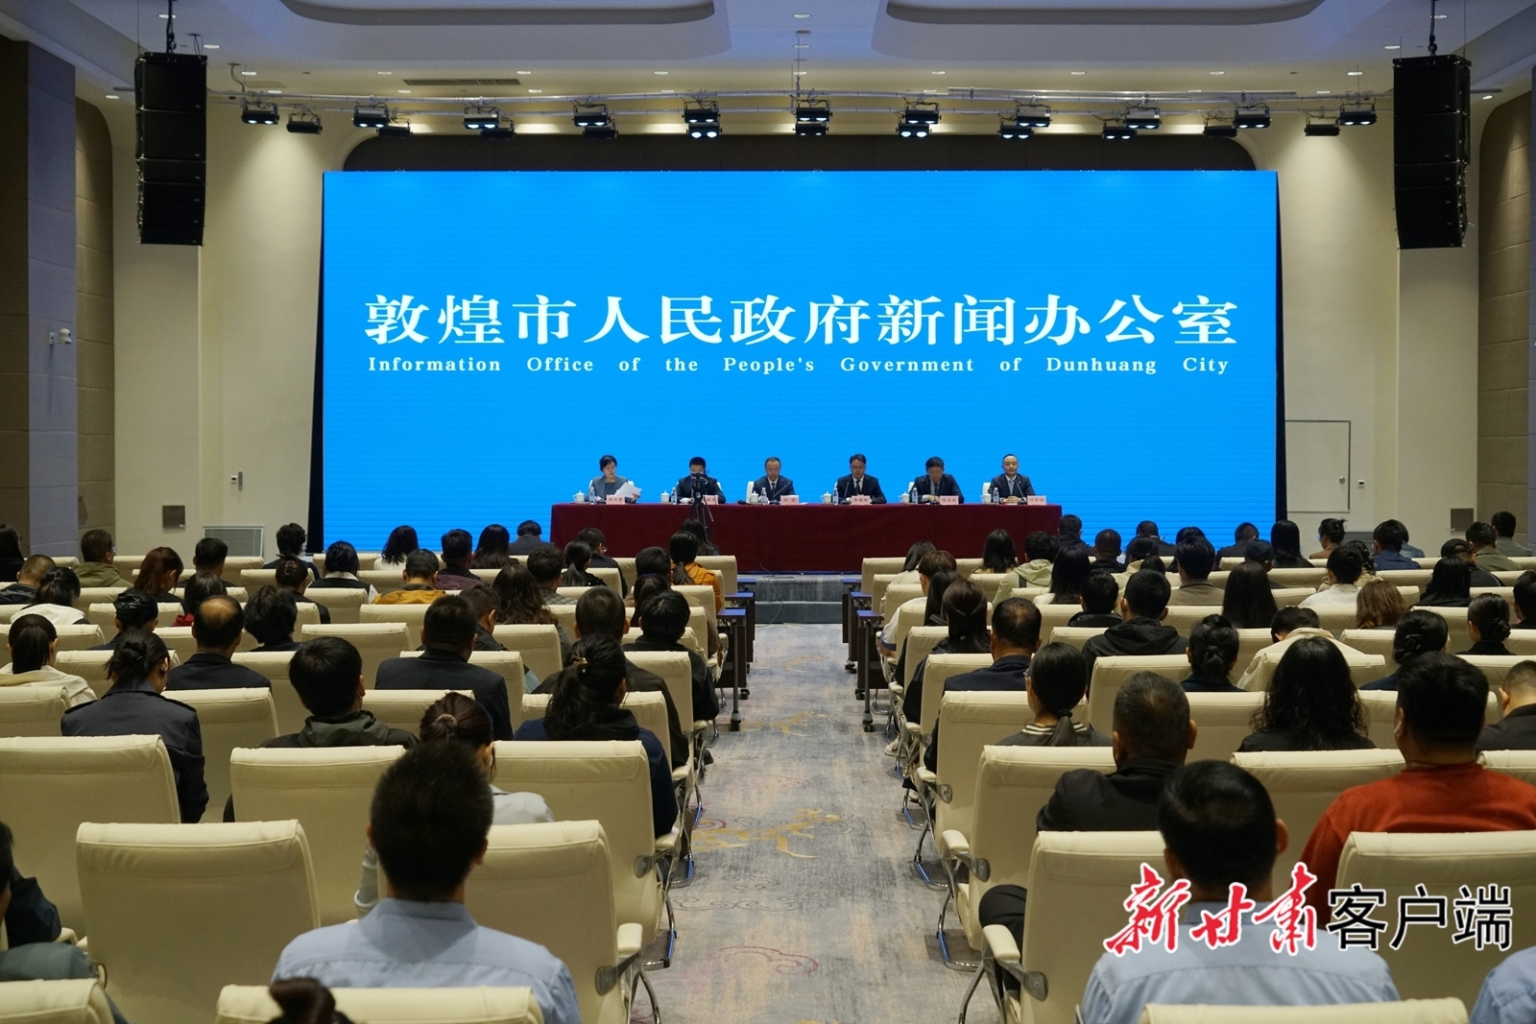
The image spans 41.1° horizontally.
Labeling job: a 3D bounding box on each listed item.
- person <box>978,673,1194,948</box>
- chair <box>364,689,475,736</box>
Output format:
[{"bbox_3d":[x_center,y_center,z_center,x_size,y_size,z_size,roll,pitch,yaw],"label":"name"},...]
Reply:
[{"bbox_3d":[0.808,1.003,4.944,0.600,1.300,0.800,0,2,1],"label":"person"},{"bbox_3d":[-1.263,1.090,7.424,0.660,0.967,0.660,0,2,1],"label":"chair"}]

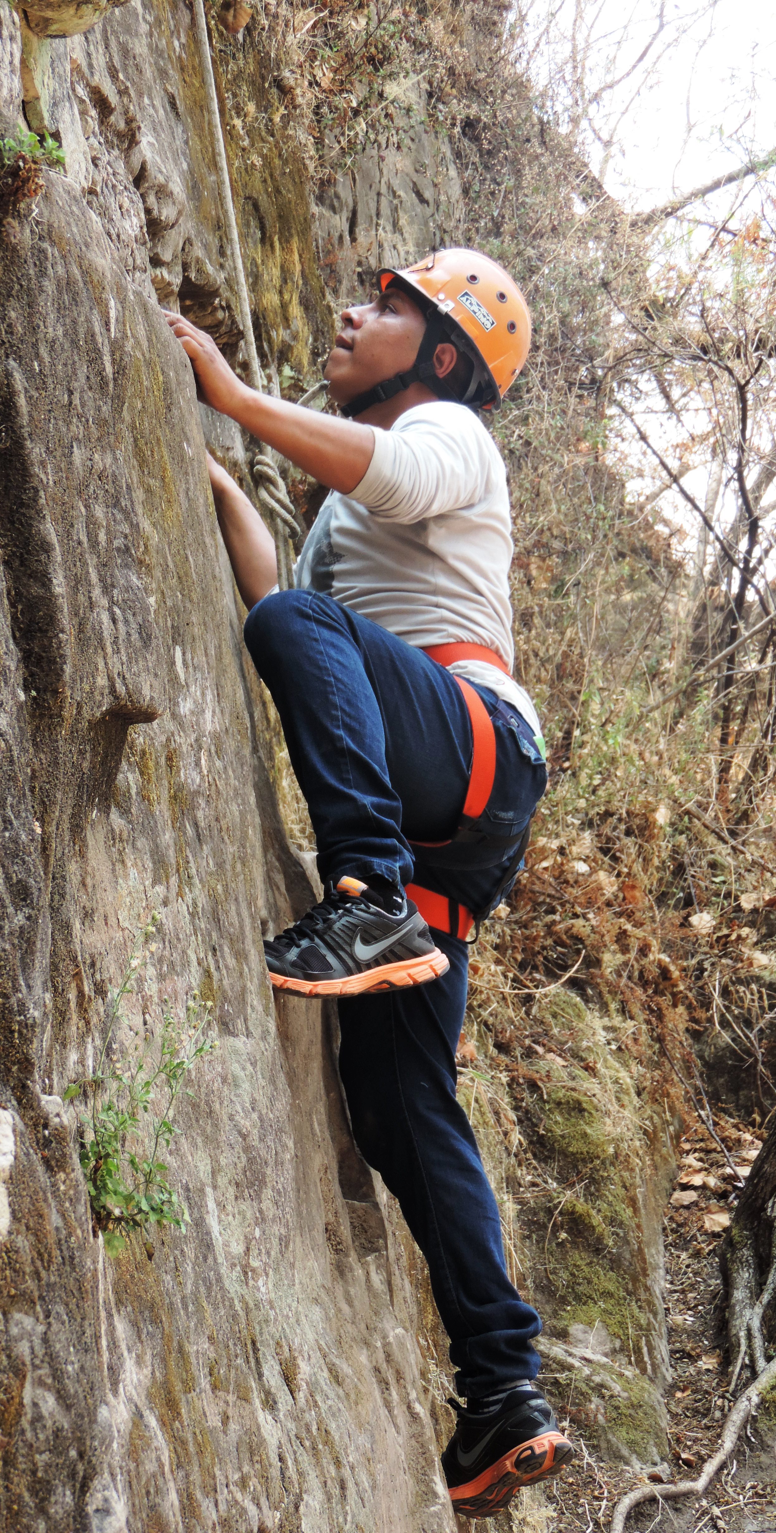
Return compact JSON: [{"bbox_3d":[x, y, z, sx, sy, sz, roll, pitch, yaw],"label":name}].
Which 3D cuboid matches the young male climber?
[{"bbox_3d":[-0.027,0.163,5.300,0.570,1.770,0.530,0,-3,7],"label":"young male climber"}]

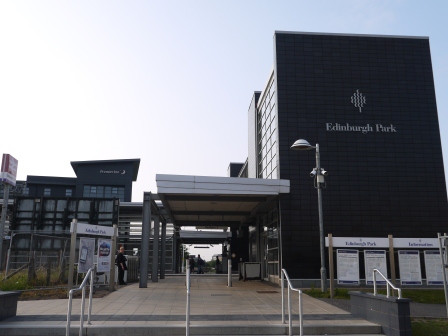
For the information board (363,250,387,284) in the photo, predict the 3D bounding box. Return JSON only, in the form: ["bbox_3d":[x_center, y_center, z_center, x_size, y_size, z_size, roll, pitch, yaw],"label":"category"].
[{"bbox_3d":[5.037,3.294,14.523,0.730,1.120,0.060,1,-13,-4],"label":"information board"}]

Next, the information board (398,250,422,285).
[{"bbox_3d":[6.193,3.324,14.610,0.730,1.120,0.060,1,-13,-4],"label":"information board"}]

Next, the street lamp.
[{"bbox_3d":[3.315,1.747,16.899,1.320,5.850,0.720,1,-13,-4],"label":"street lamp"}]

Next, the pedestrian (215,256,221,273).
[{"bbox_3d":[-0.565,9.501,43.188,0.400,1.700,0.500,-3,-13,15],"label":"pedestrian"}]

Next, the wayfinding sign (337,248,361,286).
[{"bbox_3d":[4.096,3.268,14.452,0.730,1.120,0.060,1,-13,-4],"label":"wayfinding sign"}]

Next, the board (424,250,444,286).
[{"bbox_3d":[7.100,3.340,14.680,0.730,1.120,0.060,1,-13,-4],"label":"board"}]

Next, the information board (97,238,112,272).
[{"bbox_3d":[-4.107,3.033,15.200,0.060,1.120,0.730,-6,-14,24],"label":"information board"}]

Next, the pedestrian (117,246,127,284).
[{"bbox_3d":[-4.652,4.477,20.087,0.400,1.690,0.500,-3,-13,15],"label":"pedestrian"}]

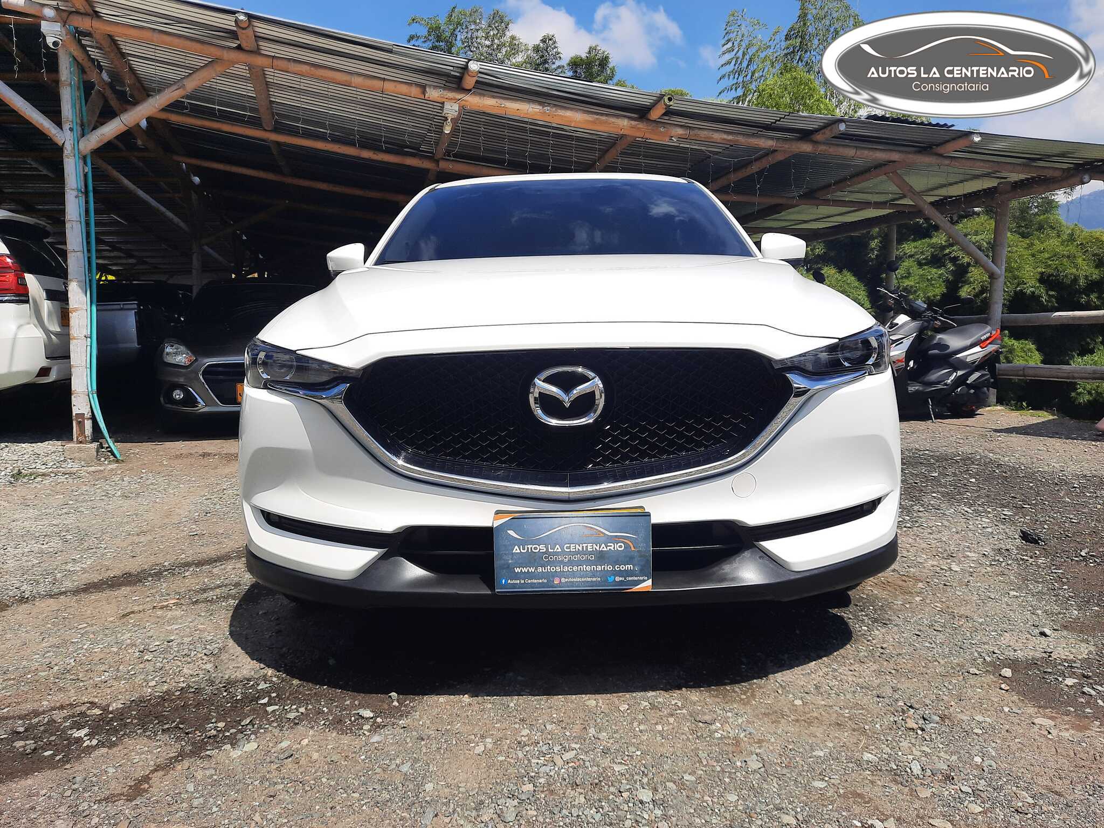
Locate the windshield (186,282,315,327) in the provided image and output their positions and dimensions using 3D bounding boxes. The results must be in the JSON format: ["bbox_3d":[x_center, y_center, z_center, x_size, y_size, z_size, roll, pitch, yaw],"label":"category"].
[{"bbox_3d":[-2.770,-1.035,7.560,1.320,0.450,0.620,-3,7,-18],"label":"windshield"}]

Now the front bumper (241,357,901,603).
[{"bbox_3d":[0.040,0.135,2.000,1.800,0.580,0.500,-1,7,1],"label":"front bumper"}]

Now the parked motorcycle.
[{"bbox_3d":[2.890,-0.550,6.750,1.850,1.150,0.740,-2,7,-8],"label":"parked motorcycle"}]

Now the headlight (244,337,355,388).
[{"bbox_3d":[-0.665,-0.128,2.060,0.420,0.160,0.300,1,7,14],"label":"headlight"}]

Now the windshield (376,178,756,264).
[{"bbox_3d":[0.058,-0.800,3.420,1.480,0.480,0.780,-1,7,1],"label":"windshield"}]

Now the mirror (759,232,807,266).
[{"bbox_3d":[1.030,-0.738,3.550,0.220,0.150,0.160,-1,7,1],"label":"mirror"}]

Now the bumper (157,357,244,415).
[{"bbox_3d":[-2.460,-0.240,6.620,1.600,0.500,0.450,-3,7,-18],"label":"bumper"}]

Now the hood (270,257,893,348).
[{"bbox_3d":[0.040,-0.378,2.540,1.620,0.290,1.200,-1,7,1],"label":"hood"}]

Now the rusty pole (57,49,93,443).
[{"bbox_3d":[-3.255,-1.113,5.454,0.130,2.680,0.130,2,6,0],"label":"rusty pole"}]

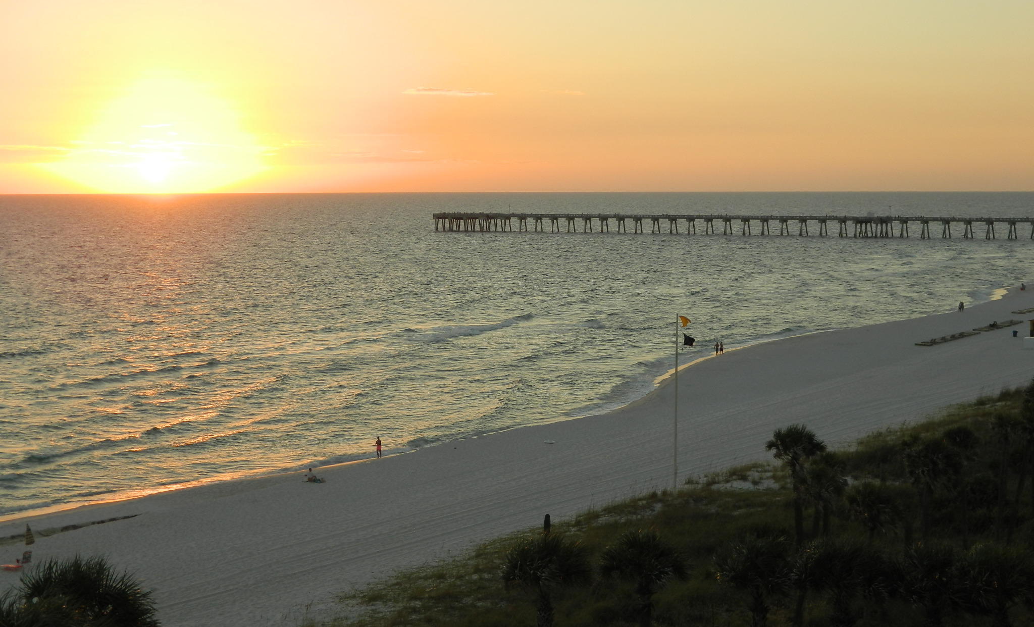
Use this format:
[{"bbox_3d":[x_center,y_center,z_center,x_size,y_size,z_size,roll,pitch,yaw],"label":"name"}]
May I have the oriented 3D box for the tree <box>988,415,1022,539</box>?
[{"bbox_3d":[23.583,7.996,82.283,1.800,6.300,1.800,0,4,0],"label":"tree"}]

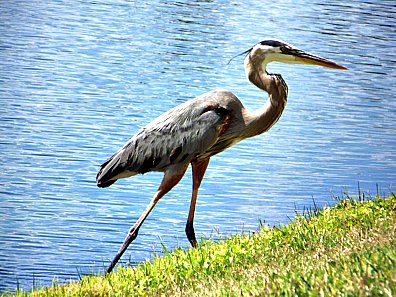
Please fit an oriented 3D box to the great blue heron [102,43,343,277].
[{"bbox_3d":[0.067,0.034,11.100,0.700,0.670,0.200,1,8,6],"label":"great blue heron"}]

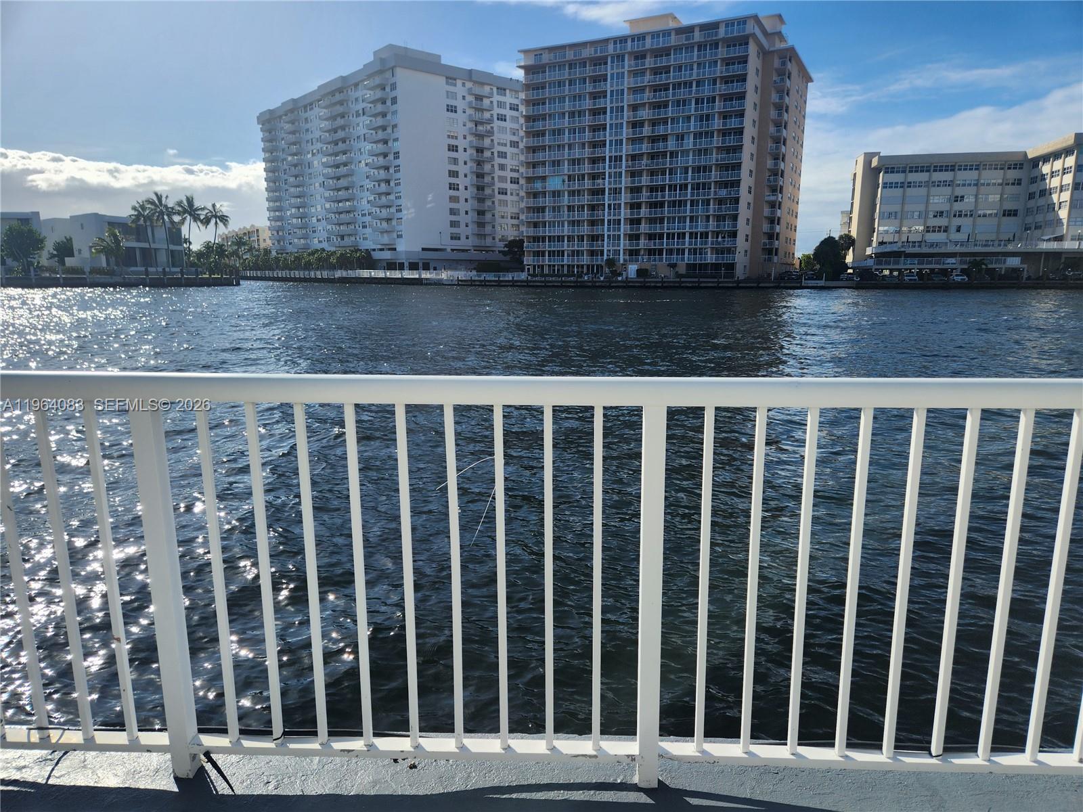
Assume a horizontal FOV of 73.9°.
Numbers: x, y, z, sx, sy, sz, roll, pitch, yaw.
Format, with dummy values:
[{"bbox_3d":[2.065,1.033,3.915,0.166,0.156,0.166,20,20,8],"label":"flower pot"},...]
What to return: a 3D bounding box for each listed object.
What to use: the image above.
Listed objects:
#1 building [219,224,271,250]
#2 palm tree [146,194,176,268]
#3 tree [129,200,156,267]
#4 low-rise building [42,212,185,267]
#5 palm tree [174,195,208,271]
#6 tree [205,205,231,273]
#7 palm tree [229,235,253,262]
[{"bbox_3d":[-101.540,-57.560,266.860,18.000,15.370,62.000,-7,13,-32],"label":"building"},{"bbox_3d":[-63.240,-29.060,120.710,5.210,13.050,5.210,0,11,0],"label":"palm tree"},{"bbox_3d":[-66.540,-28.530,120.810,4.800,11.690,4.800,0,11,0],"label":"tree"},{"bbox_3d":[-76.380,-28.940,128.800,15.000,9.080,17.500,4,12,22],"label":"low-rise building"},{"bbox_3d":[-58.890,-29.060,121.720,5.680,12.820,5.680,0,11,0],"label":"palm tree"},{"bbox_3d":[-55.550,-28.700,123.830,4.770,11.920,4.770,0,11,0],"label":"tree"},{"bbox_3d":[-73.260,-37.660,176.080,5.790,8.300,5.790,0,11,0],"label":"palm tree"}]

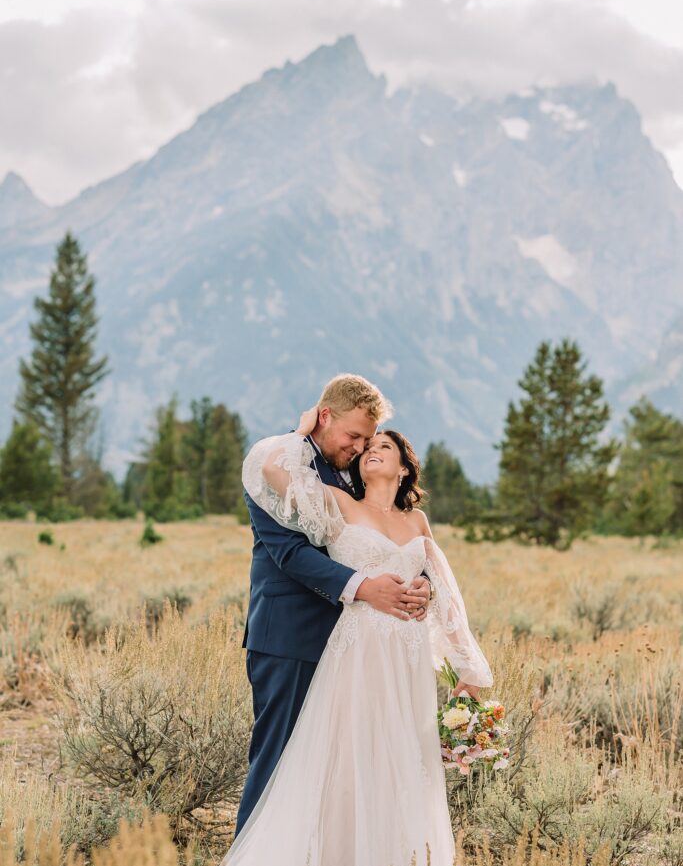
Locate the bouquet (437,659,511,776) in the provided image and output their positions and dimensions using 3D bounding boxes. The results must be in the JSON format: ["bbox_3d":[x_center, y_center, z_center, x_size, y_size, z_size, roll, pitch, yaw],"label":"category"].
[{"bbox_3d":[0.408,0.900,7.650,0.250,0.360,0.240,-12,3,0],"label":"bouquet"}]

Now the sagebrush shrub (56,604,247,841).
[{"bbox_3d":[-0.665,1.125,9.400,0.900,0.900,0.850,0,-2,0],"label":"sagebrush shrub"}]

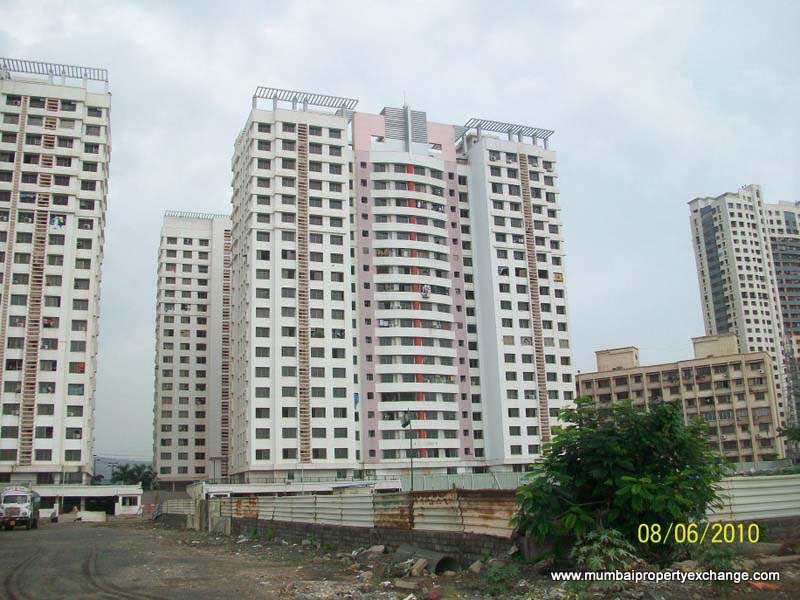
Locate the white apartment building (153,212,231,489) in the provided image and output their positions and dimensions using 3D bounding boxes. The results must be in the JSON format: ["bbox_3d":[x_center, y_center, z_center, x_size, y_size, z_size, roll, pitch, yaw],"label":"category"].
[{"bbox_3d":[-44.785,12.416,168.261,21.460,60.750,17.400,3,-15,-20],"label":"white apartment building"}]

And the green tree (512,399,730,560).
[{"bbox_3d":[4.802,3.948,16.080,4.650,3.600,4.000,-6,-15,16],"label":"green tree"}]

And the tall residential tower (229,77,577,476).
[{"bbox_3d":[0.471,-0.248,124.253,54.810,60.750,18.850,3,-15,-21],"label":"tall residential tower"}]

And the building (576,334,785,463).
[{"bbox_3d":[57.519,22.769,154.470,38.790,26.550,9.440,-12,-17,35],"label":"building"}]

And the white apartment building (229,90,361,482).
[{"bbox_3d":[-17.598,-0.707,116.681,15.950,59.300,17.690,3,-15,-21],"label":"white apartment building"}]

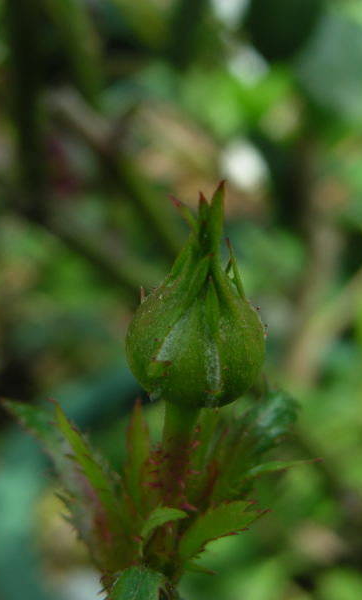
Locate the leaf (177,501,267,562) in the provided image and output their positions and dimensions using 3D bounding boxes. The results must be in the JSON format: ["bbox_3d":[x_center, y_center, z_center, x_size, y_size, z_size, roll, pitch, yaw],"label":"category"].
[{"bbox_3d":[0.005,0.029,0.151,0.013,0.006,0.003,-27,-11,11],"label":"leaf"}]

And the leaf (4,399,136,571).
[{"bbox_3d":[-0.014,0.024,0.155,0.009,0.025,0.005,-32,11,-9],"label":"leaf"}]

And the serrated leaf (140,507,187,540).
[{"bbox_3d":[-0.002,0.027,0.150,0.006,0.004,0.003,0,19,-1],"label":"serrated leaf"}]

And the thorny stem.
[{"bbox_3d":[0.000,0.020,0.154,0.005,0.014,0.005,0,17,0],"label":"thorny stem"}]

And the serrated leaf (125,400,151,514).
[{"bbox_3d":[-0.005,0.020,0.154,0.004,0.015,0.002,-1,17,-2],"label":"serrated leaf"}]

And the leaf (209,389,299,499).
[{"bbox_3d":[0.009,0.019,0.158,0.009,0.016,0.005,33,9,7],"label":"leaf"}]

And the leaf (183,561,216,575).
[{"bbox_3d":[0.002,0.034,0.154,0.004,0.002,0.002,0,19,1],"label":"leaf"}]

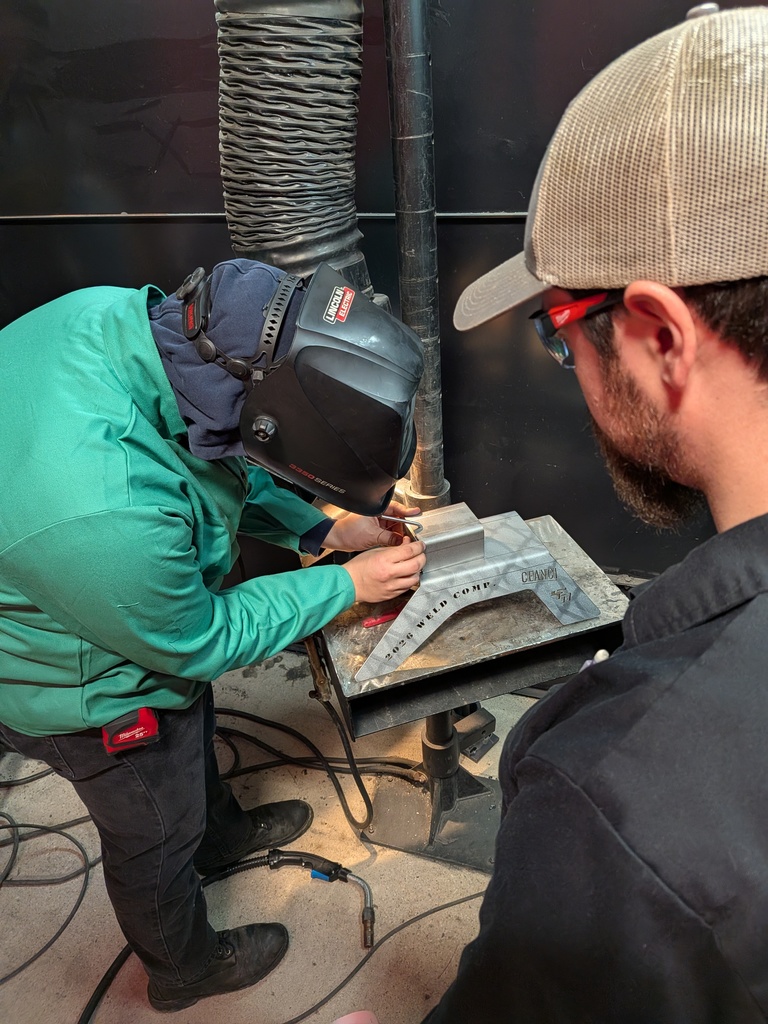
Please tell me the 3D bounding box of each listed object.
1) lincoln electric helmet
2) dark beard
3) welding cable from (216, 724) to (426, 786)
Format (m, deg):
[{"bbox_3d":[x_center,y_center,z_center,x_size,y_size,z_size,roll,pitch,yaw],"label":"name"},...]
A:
[{"bbox_3d":[-0.124,-0.187,0.970,0.339,0.315,0.245,14,31,-5],"label":"lincoln electric helmet"},{"bbox_3d":[0.200,-0.053,0.511,0.142,0.147,0.117,-26,18,-34],"label":"dark beard"},{"bbox_3d":[-0.188,0.683,1.987,0.667,0.045,0.194,-1,31,7],"label":"welding cable"}]

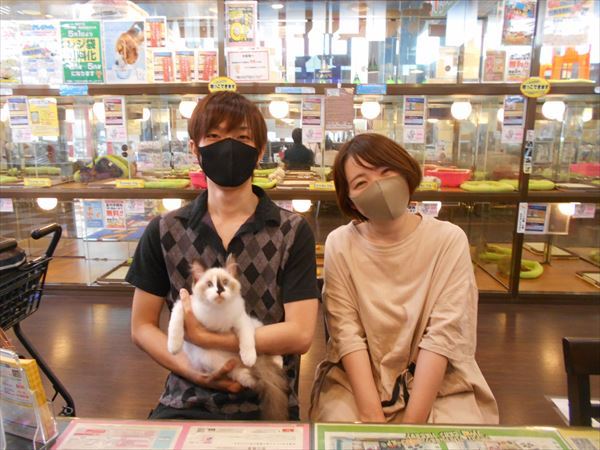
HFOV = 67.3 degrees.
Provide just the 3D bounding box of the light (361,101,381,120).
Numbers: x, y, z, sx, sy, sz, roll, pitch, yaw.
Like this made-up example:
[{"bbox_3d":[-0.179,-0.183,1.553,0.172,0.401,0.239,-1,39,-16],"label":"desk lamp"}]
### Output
[{"bbox_3d":[0.548,-0.888,3.489,0.145,0.145,0.145,0,11,2],"label":"light"}]

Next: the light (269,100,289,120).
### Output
[{"bbox_3d":[-0.165,-0.897,3.509,0.145,0.145,0.145,0,11,2],"label":"light"}]

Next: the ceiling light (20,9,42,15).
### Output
[{"bbox_3d":[-3.453,-2.745,5.796,0.280,0.060,0.280,0,11,0],"label":"ceiling light"}]

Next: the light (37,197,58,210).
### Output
[{"bbox_3d":[-2.021,-0.196,3.607,0.155,0.145,0.155,1,11,3],"label":"light"}]

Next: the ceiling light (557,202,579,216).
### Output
[{"bbox_3d":[2.018,-0.140,3.399,0.155,0.145,0.155,1,11,3],"label":"ceiling light"}]

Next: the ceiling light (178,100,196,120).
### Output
[{"bbox_3d":[-0.875,-0.902,3.529,0.145,0.145,0.145,0,11,2],"label":"ceiling light"}]

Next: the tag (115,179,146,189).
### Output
[{"bbox_3d":[-1.180,-0.284,3.138,0.190,0.056,0.006,1,11,3],"label":"tag"}]

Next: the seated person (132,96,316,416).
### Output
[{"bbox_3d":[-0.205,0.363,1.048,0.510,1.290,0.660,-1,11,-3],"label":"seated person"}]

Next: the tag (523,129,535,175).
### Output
[{"bbox_3d":[1.499,-0.479,2.957,0.052,0.310,0.006,1,11,3],"label":"tag"}]

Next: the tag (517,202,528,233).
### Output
[{"bbox_3d":[1.499,-0.049,3.037,0.070,0.200,0.006,1,11,3],"label":"tag"}]

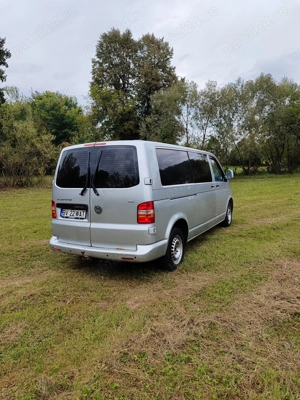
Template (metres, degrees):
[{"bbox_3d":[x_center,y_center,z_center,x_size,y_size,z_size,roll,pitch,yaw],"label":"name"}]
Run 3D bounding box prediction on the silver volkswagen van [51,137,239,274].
[{"bbox_3d":[0.430,-0.063,6.360,1.980,1.980,5.250,1,6,29],"label":"silver volkswagen van"}]

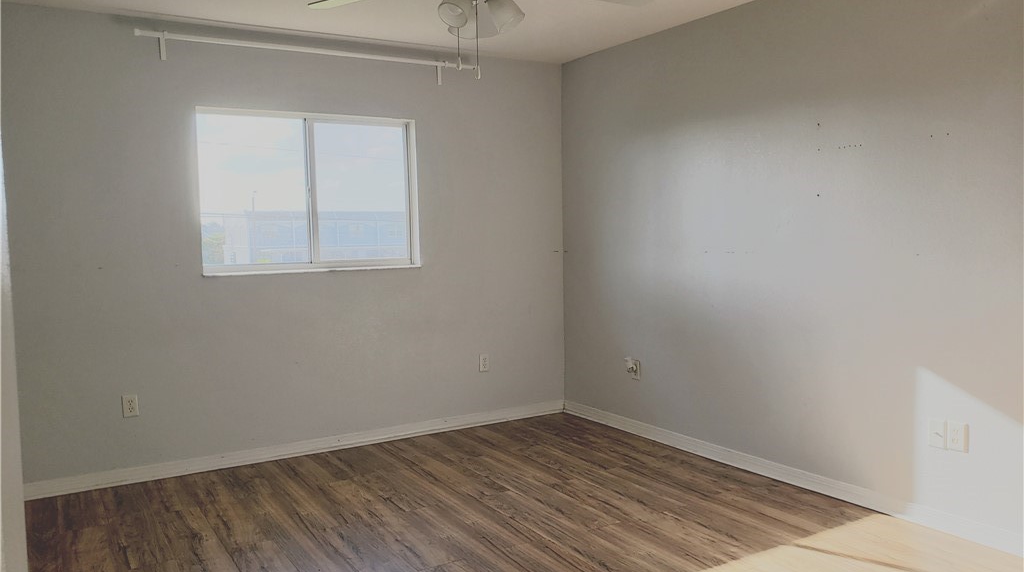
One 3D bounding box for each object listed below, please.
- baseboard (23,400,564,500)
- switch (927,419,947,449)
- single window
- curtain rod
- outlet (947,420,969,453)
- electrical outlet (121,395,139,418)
[{"bbox_3d":[-1.052,0.935,4.587,3.305,0.085,0.016,-4,5,-30],"label":"baseboard"},{"bbox_3d":[1.767,0.615,3.197,0.018,0.116,0.071,-4,5,-32],"label":"switch"},{"bbox_3d":[-1.144,-0.538,4.471,1.264,0.899,0.090,-4,5,-30],"label":"single window"},{"bbox_3d":[-1.065,-1.278,4.375,1.945,0.128,0.092,-4,5,-30],"label":"curtain rod"},{"bbox_3d":[1.810,0.616,3.135,0.010,0.116,0.071,-4,5,-32],"label":"outlet"},{"bbox_3d":[-1.990,0.628,4.008,0.071,0.116,0.009,-4,5,-30],"label":"electrical outlet"}]

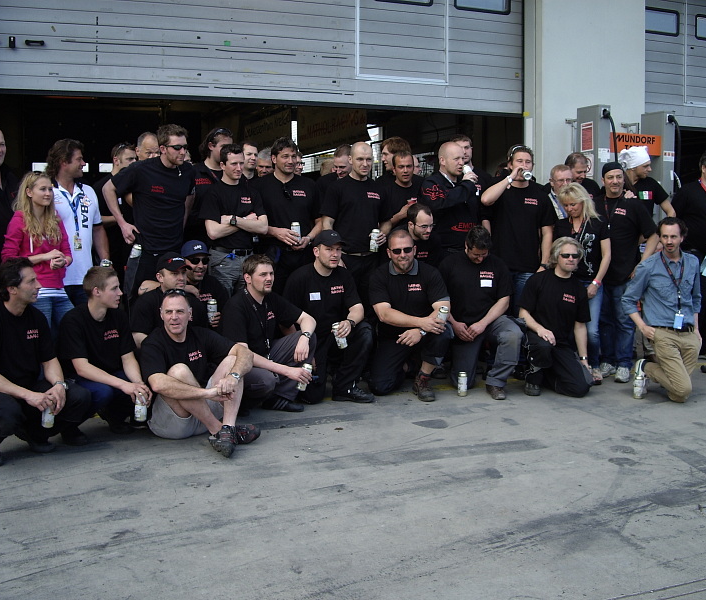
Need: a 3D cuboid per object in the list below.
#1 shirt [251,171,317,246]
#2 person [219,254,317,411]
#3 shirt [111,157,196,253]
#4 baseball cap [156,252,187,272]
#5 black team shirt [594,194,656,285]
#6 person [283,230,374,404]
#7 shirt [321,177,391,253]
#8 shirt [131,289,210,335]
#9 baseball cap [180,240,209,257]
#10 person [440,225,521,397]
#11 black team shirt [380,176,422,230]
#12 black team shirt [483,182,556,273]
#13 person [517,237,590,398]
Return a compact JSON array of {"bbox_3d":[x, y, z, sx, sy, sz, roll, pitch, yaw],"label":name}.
[{"bbox_3d":[-0.492,-0.645,6.400,0.540,0.600,0.320,-2,6,-16],"label":"shirt"},{"bbox_3d":[-0.553,0.206,5.750,0.680,1.020,0.560,4,7,40],"label":"person"},{"bbox_3d":[-1.264,-0.614,5.650,0.530,0.630,0.310,-4,6,-36],"label":"shirt"},{"bbox_3d":[-1.117,-0.236,5.450,0.260,0.135,0.180,5,7,44],"label":"baseball cap"},{"bbox_3d":[2.141,-0.471,6.950,0.550,0.720,0.320,3,6,25],"label":"black team shirt"},{"bbox_3d":[-0.180,0.086,6.450,0.640,1.200,0.760,-2,6,-18],"label":"person"},{"bbox_3d":[0.030,-0.633,6.580,0.550,0.600,0.320,-2,6,-18],"label":"shirt"},{"bbox_3d":[-1.164,0.215,5.600,0.520,0.560,0.320,-3,6,-32],"label":"shirt"},{"bbox_3d":[-1.040,-0.336,5.780,0.175,0.130,0.260,-3,6,-27],"label":"baseball cap"},{"bbox_3d":[0.963,0.057,6.630,0.640,1.220,0.800,0,5,-2],"label":"person"},{"bbox_3d":[0.399,-0.639,6.800,0.500,0.670,0.290,-1,5,-8],"label":"black team shirt"},{"bbox_3d":[1.270,-0.553,6.700,0.530,0.680,0.290,0,5,-2],"label":"black team shirt"},{"bbox_3d":[1.524,0.090,6.640,0.600,1.150,0.750,1,5,8],"label":"person"}]

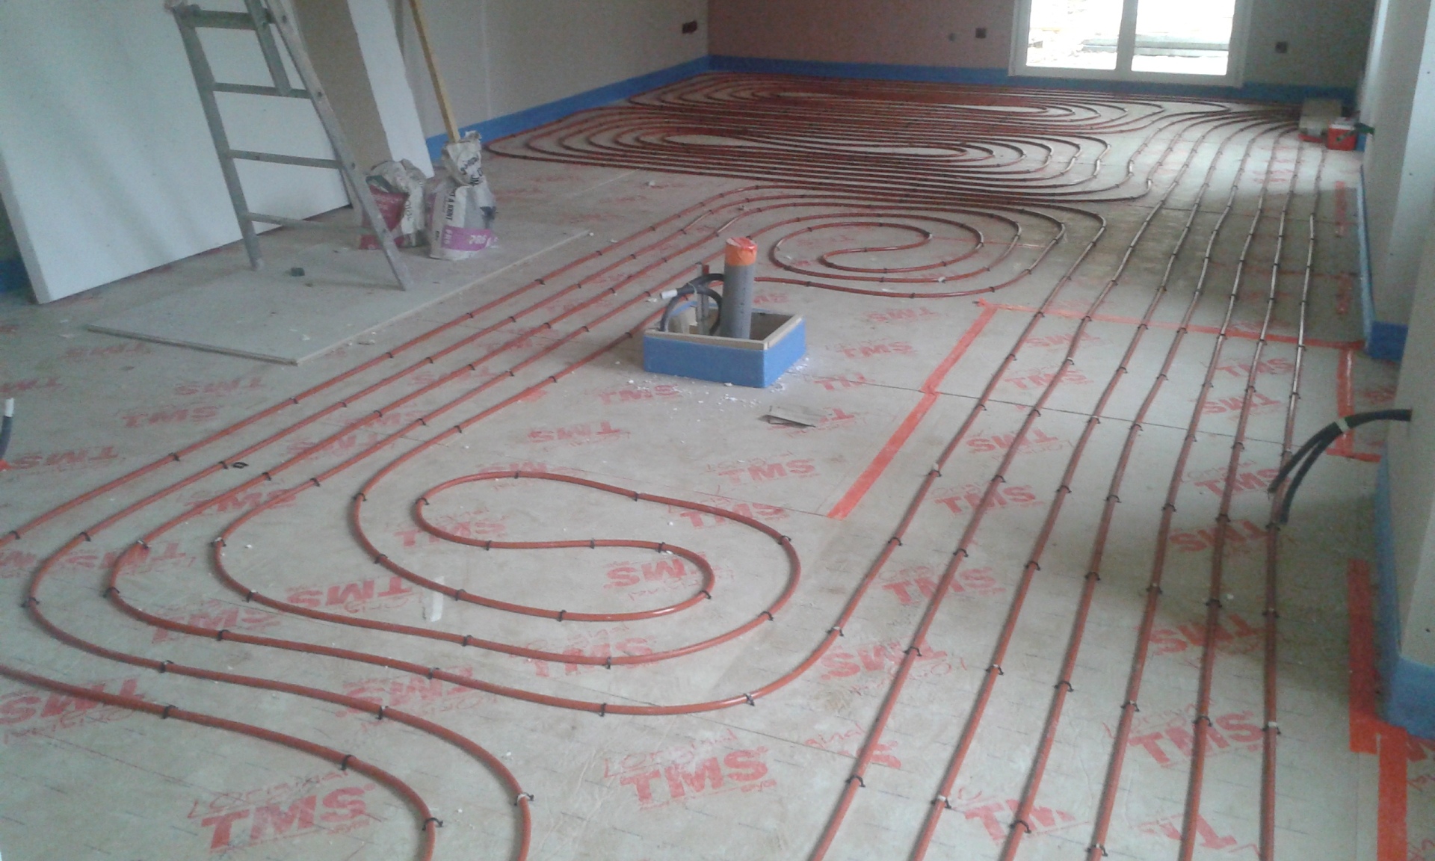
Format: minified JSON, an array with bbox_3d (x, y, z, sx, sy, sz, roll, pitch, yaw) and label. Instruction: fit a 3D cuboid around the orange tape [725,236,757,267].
[{"bbox_3d":[0.081,-0.610,4.111,0.110,0.083,0.110,2,26,-1],"label":"orange tape"}]

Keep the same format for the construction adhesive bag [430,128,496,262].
[{"bbox_3d":[-1.176,-1.079,5.466,0.165,0.536,0.310,13,28,28],"label":"construction adhesive bag"}]

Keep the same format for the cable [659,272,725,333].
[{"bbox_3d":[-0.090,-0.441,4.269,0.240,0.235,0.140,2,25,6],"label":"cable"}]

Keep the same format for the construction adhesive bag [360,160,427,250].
[{"bbox_3d":[-1.520,-1.056,5.593,0.265,0.398,0.195,4,25,11],"label":"construction adhesive bag"}]

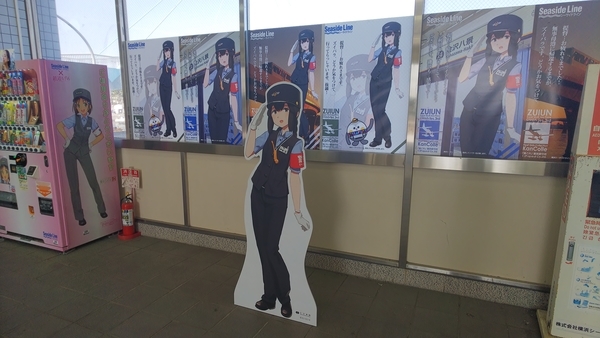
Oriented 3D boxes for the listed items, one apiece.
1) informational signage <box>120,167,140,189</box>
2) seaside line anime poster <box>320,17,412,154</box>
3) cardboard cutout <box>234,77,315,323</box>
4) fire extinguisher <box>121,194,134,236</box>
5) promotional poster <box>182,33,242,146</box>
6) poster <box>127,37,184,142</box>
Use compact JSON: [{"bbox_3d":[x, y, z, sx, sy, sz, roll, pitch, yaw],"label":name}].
[{"bbox_3d":[-1.836,0.102,3.811,0.247,0.203,0.020,4,10,22],"label":"informational signage"},{"bbox_3d":[0.513,-0.641,2.781,0.698,1.025,0.020,4,10,22],"label":"seaside line anime poster"},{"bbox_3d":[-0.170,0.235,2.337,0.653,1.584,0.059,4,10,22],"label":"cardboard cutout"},{"bbox_3d":[-1.899,0.504,3.865,0.139,0.470,0.129,-2,10,-15],"label":"fire extinguisher"},{"bbox_3d":[-0.833,-0.744,3.332,0.703,1.025,0.020,4,10,22],"label":"promotional poster"},{"bbox_3d":[-1.480,-0.793,3.597,0.698,1.025,0.020,4,10,22],"label":"poster"}]

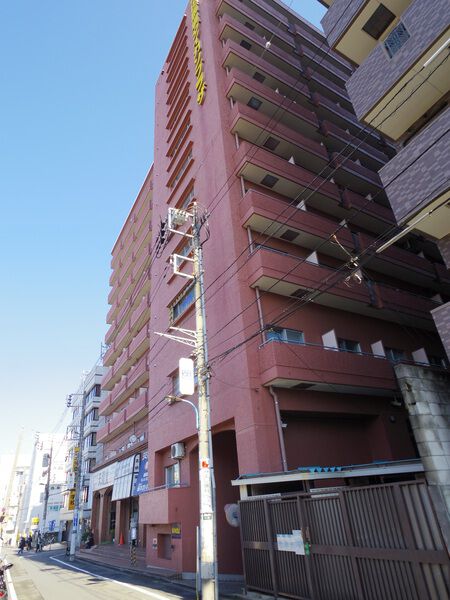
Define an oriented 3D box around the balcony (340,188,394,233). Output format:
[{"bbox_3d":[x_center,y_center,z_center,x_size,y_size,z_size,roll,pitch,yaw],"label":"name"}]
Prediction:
[{"bbox_3d":[7.944,-4.398,19.412,4.583,1.160,0.784,12,-34,-27],"label":"balcony"}]

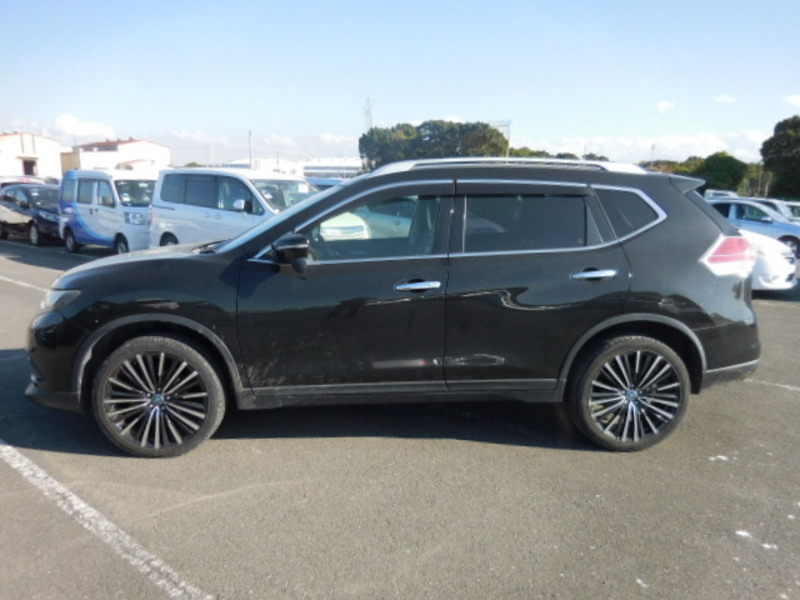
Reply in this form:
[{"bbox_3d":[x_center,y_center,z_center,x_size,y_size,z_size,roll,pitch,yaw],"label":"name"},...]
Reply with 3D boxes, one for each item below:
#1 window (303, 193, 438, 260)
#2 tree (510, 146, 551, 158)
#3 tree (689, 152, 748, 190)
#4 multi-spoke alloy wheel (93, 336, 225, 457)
[{"bbox_3d":[-0.166,-0.408,3.255,0.770,0.410,0.080,0,-4,-4],"label":"window"},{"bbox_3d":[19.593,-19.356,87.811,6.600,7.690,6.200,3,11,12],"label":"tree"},{"bbox_3d":[32.117,-11.800,58.735,5.500,6.200,5.500,1,10,0],"label":"tree"},{"bbox_3d":[-1.342,0.531,3.293,0.690,0.690,0.235,0,10,-4],"label":"multi-spoke alloy wheel"}]

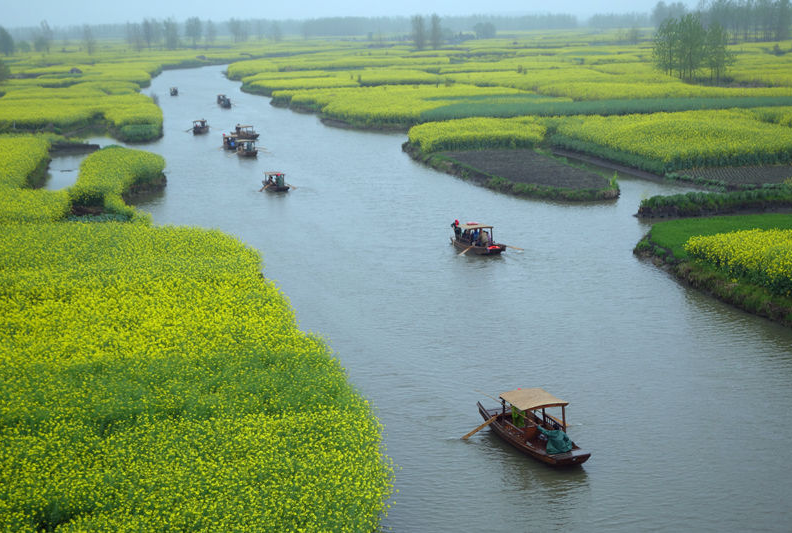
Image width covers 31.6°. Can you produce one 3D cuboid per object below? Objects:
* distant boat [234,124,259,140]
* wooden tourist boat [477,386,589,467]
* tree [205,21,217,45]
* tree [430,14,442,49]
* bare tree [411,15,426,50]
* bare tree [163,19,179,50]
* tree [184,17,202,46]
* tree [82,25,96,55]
[{"bbox_3d":[-20.072,-17.895,186.912,1.780,1.860,6.800,-6,11,-28],"label":"distant boat"},{"bbox_3d":[4.979,5.612,50.733,1.780,1.860,6.900,-5,11,-21],"label":"wooden tourist boat"},{"bbox_3d":[-112.137,-140.660,846.079,7.270,16.350,7.270,-1,10,0],"label":"tree"},{"bbox_3d":[19.038,-110.706,657.911,5.180,17.670,5.180,-1,10,0],"label":"tree"},{"bbox_3d":[10.525,-109.574,654.693,6.090,16.880,6.090,-1,10,0],"label":"bare tree"},{"bbox_3d":[-122.336,-125.845,759.299,7.880,17.670,7.880,-1,10,0],"label":"bare tree"},{"bbox_3d":[-114.387,-132.025,790.596,9.060,18.680,9.060,-1,10,0],"label":"tree"},{"bbox_3d":[-149.785,-110.786,683.978,6.120,15.180,6.120,-1,10,0],"label":"tree"}]

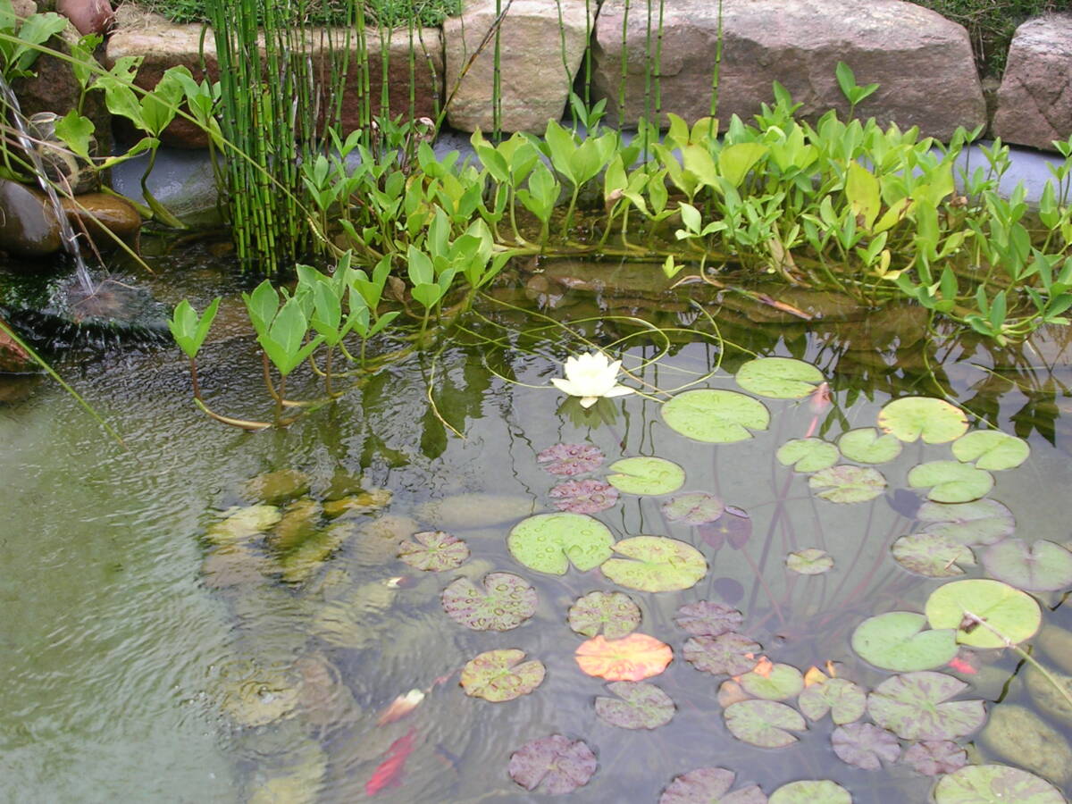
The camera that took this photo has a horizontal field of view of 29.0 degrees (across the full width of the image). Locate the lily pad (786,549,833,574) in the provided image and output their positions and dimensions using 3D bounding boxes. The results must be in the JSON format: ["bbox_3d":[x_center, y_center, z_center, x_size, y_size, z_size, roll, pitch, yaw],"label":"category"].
[{"bbox_3d":[0.340,0.198,2.573,0.060,0.012,0.054,-17,33,-28],"label":"lily pad"}]

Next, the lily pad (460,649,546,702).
[{"bbox_3d":[-0.037,0.296,2.256,0.096,0.012,0.085,-22,37,-34],"label":"lily pad"}]

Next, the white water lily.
[{"bbox_3d":[0.075,-0.039,2.789,0.113,0.056,0.109,0,30,0],"label":"white water lily"}]

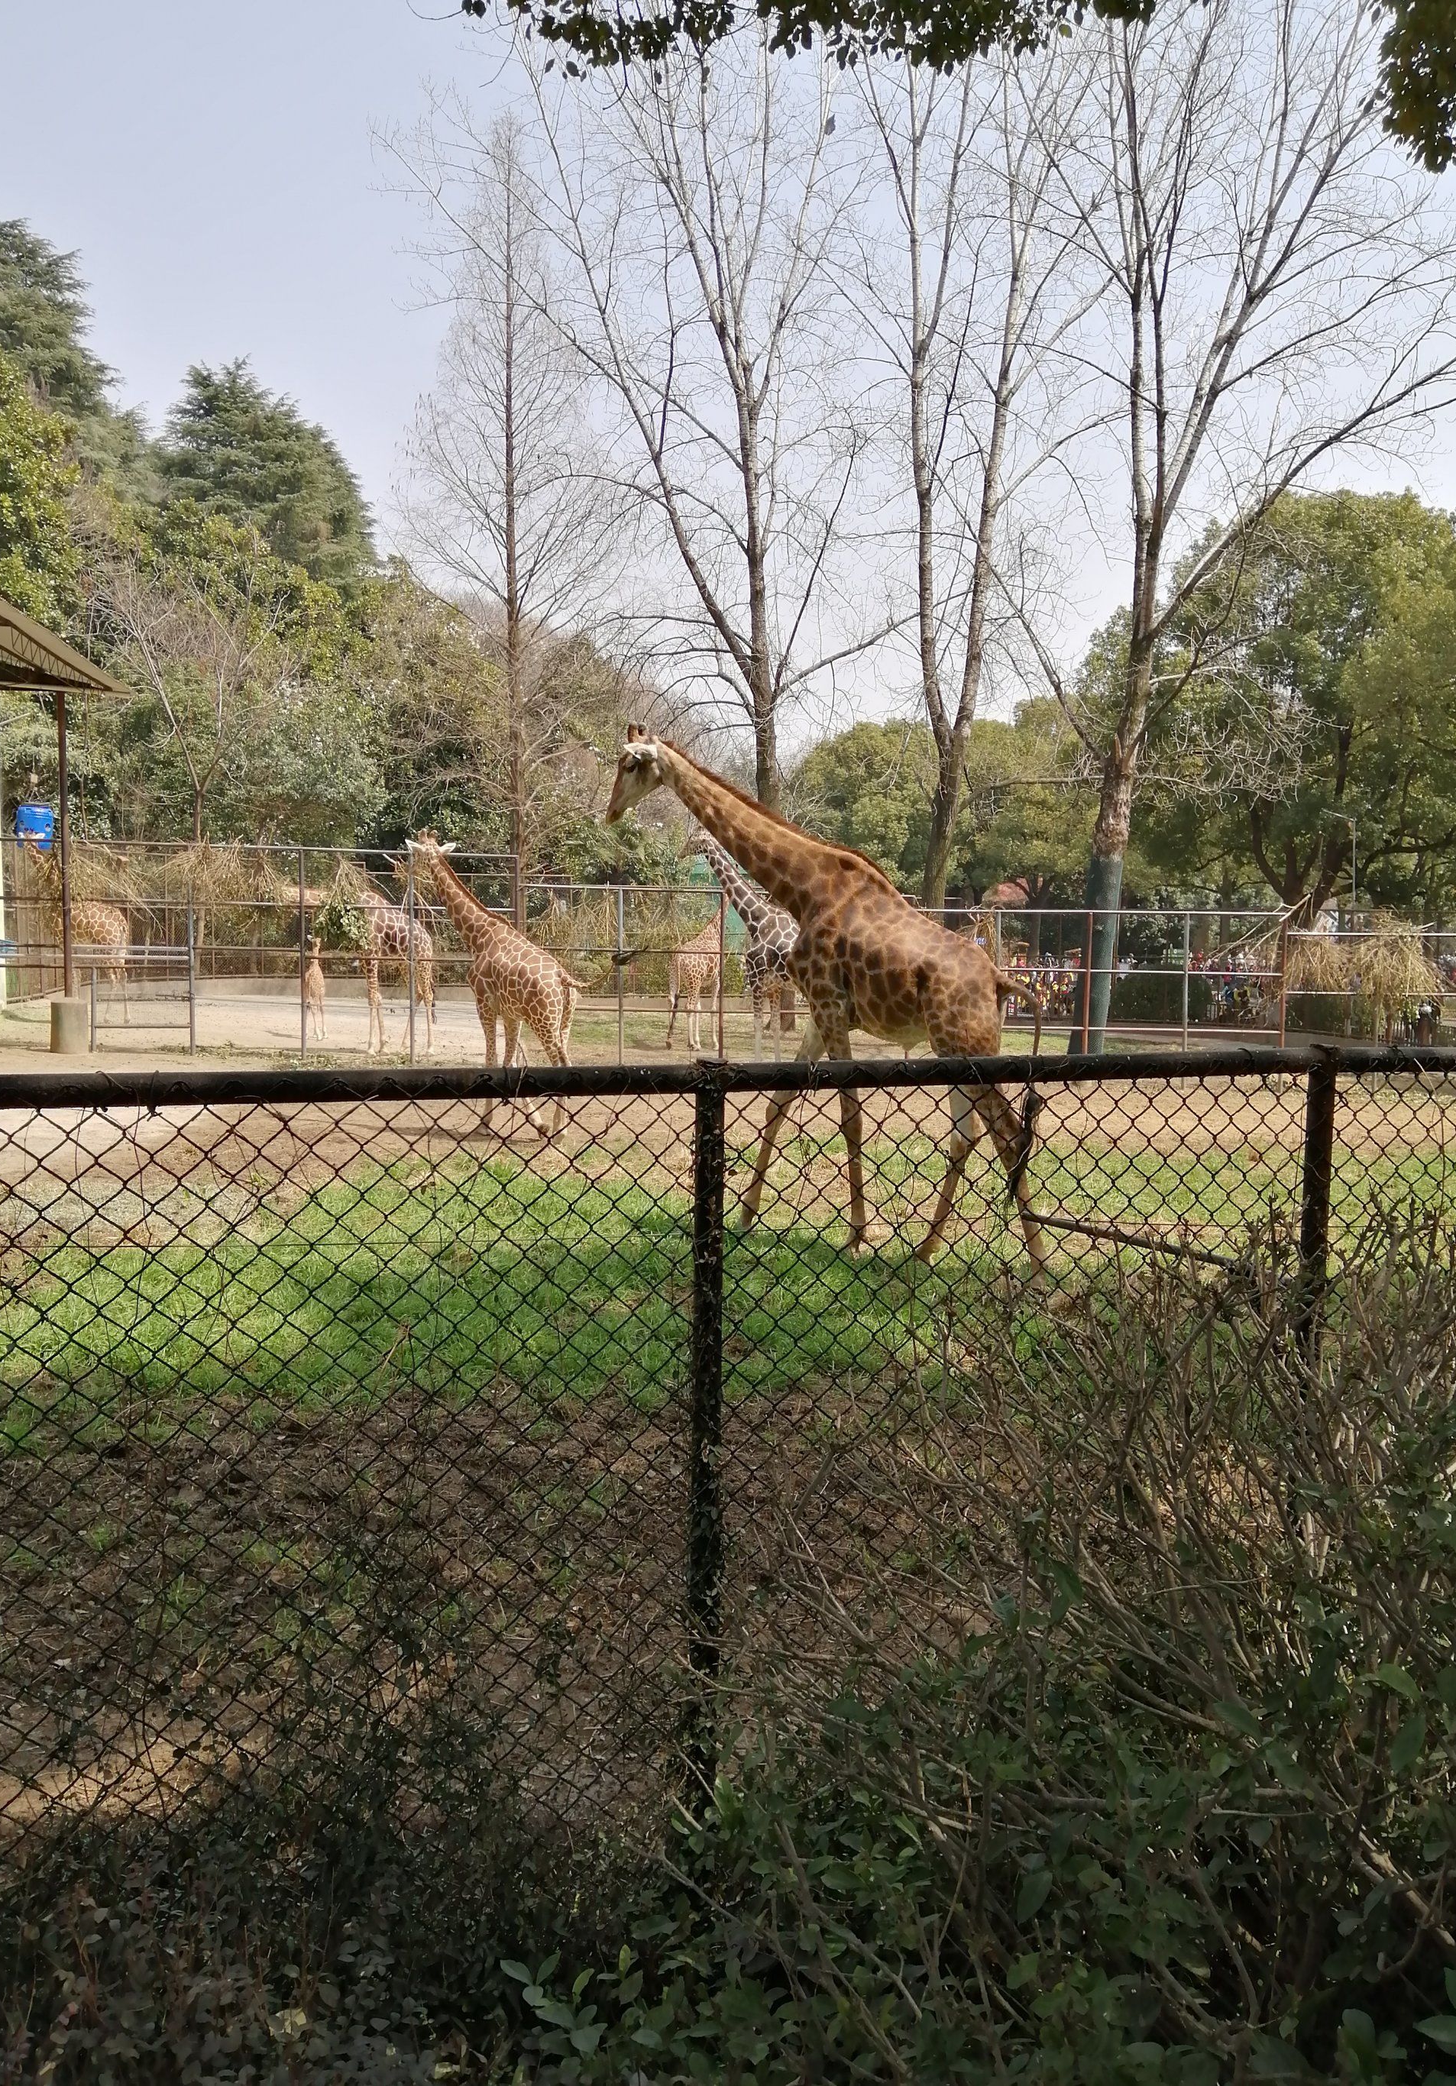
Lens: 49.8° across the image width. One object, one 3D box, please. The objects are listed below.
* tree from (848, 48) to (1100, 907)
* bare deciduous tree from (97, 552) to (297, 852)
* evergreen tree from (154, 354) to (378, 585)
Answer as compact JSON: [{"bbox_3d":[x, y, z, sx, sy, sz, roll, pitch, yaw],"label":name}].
[{"bbox_3d":[4.792,-9.928,30.818,5.300,19.680,5.000,0,4,0],"label":"tree"},{"bbox_3d":[-14.495,-7.527,42.553,5.500,11.740,5.000,0,4,0],"label":"bare deciduous tree"},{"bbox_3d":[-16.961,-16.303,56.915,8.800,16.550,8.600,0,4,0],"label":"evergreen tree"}]

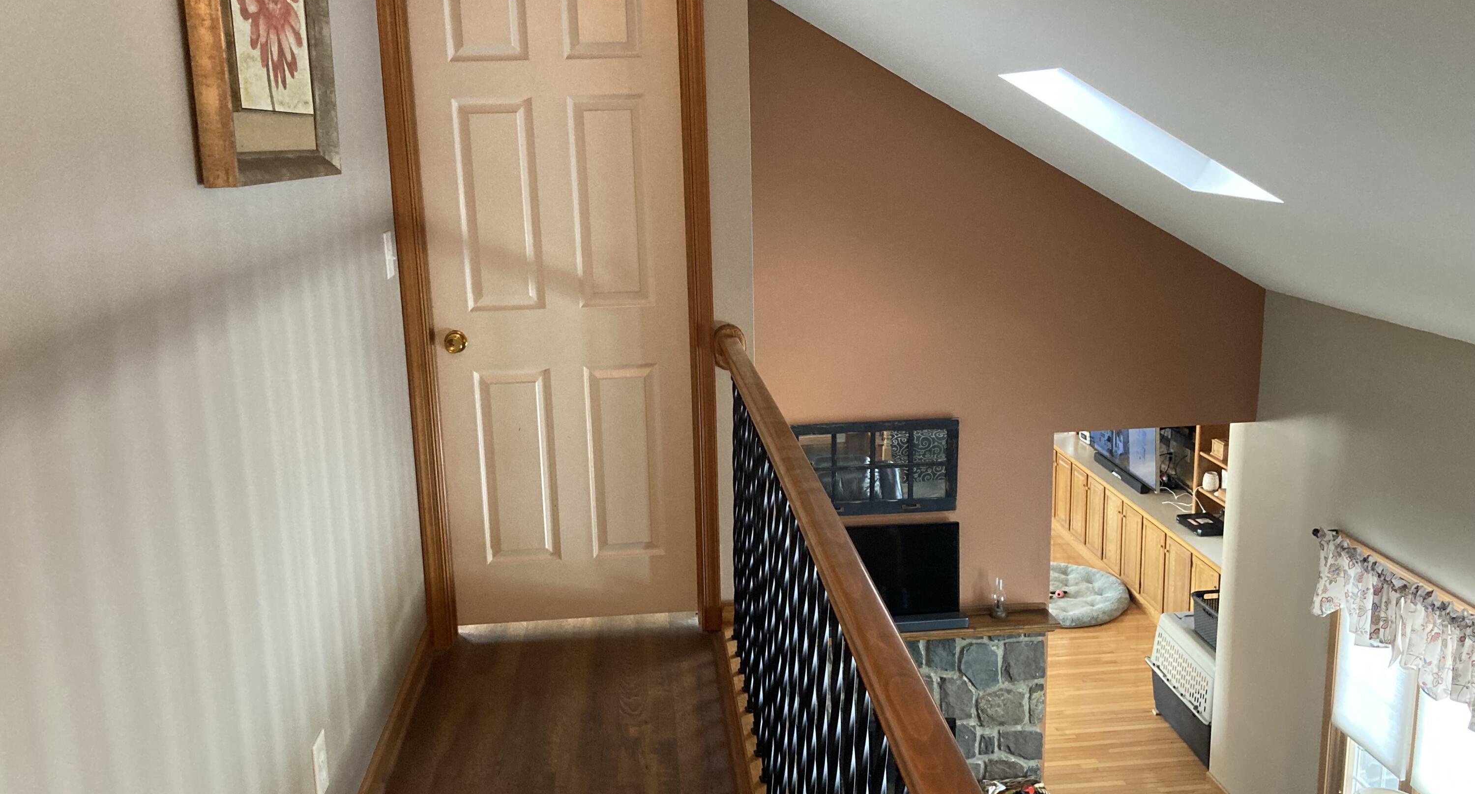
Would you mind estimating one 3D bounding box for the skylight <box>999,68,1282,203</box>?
[{"bbox_3d":[1.551,-1.054,4.602,0.980,0.120,0.620,28,8,-9],"label":"skylight"}]

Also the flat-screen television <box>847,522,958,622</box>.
[{"bbox_3d":[0.720,0.958,6.421,0.960,0.555,0.070,-2,11,-4],"label":"flat-screen television"}]

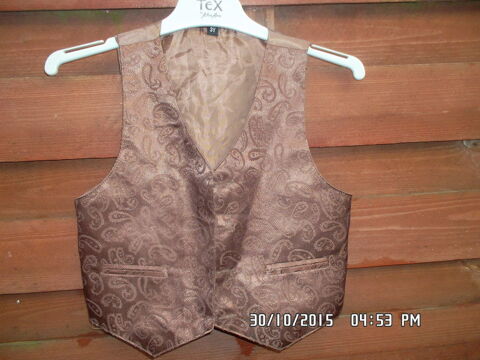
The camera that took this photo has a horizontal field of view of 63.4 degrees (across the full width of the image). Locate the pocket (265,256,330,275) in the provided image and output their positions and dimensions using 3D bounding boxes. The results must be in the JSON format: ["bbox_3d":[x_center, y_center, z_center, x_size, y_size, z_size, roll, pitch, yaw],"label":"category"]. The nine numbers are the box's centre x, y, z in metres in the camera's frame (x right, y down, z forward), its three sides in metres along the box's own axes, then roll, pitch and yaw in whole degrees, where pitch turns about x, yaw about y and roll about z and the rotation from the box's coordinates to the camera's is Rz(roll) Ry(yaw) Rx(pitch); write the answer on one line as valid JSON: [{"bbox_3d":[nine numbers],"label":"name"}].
[{"bbox_3d":[0.070,0.105,0.471,0.080,0.013,0.006,-4,12,-10],"label":"pocket"}]

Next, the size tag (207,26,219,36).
[{"bbox_3d":[-0.029,-0.162,0.420,0.011,0.011,0.002,-3,11,-5],"label":"size tag"}]

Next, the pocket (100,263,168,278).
[{"bbox_3d":[-0.123,0.106,0.453,0.077,0.013,0.006,3,11,-1],"label":"pocket"}]

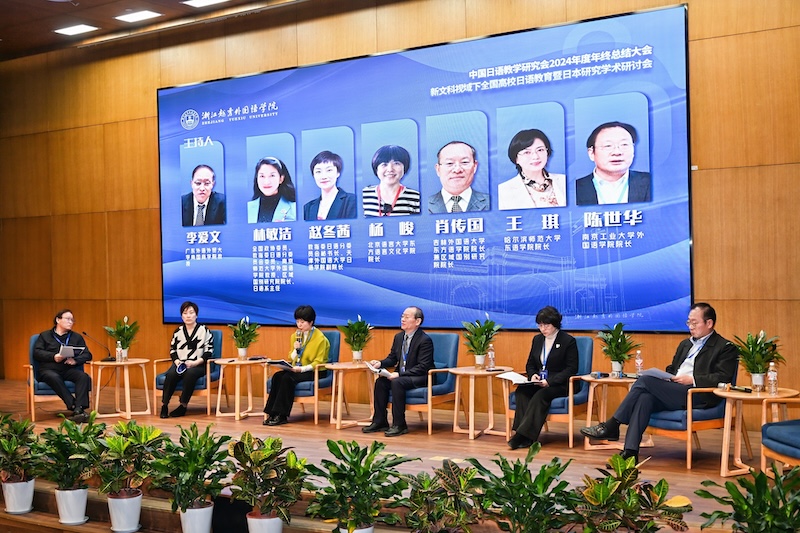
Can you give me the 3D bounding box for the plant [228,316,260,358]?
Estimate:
[{"bbox_3d":[-1.687,0.776,10.847,0.333,0.467,0.322,-1,0,0],"label":"plant"}]

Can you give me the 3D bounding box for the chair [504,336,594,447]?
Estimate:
[{"bbox_3d":[1.389,1.087,8.863,0.660,0.890,0.690,-1,0,38],"label":"chair"}]

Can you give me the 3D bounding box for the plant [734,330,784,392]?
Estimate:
[{"bbox_3d":[2.660,0.695,7.376,0.384,0.447,0.364,-1,0,0],"label":"plant"}]

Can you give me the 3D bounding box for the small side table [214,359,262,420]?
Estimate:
[{"bbox_3d":[-1.665,1.304,10.713,0.620,0.585,0.620,-1,0,0],"label":"small side table"}]

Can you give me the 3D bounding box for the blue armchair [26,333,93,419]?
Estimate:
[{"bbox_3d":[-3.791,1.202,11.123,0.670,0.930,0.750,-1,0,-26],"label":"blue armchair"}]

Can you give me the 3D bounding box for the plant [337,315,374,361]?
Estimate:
[{"bbox_3d":[-0.453,0.735,10.147,0.350,0.494,0.339,-1,0,0],"label":"plant"}]

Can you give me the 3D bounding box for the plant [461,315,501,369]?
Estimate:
[{"bbox_3d":[0.765,0.699,9.377,0.373,0.516,0.361,-1,0,0],"label":"plant"}]

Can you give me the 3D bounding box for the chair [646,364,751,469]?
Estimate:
[{"bbox_3d":[2.312,1.069,7.900,0.690,0.890,0.660,-1,0,-25],"label":"chair"}]

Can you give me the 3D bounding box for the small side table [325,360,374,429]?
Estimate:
[{"bbox_3d":[-0.443,1.290,10.013,0.600,0.598,0.600,-1,0,0],"label":"small side table"}]

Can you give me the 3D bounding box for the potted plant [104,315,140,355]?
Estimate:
[{"bbox_3d":[-3.089,0.800,11.129,0.401,0.497,0.381,-1,0,0],"label":"potted plant"}]

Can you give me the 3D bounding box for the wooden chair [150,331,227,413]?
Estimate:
[{"bbox_3d":[-2.327,1.184,11.273,0.675,0.895,0.720,-1,0,11],"label":"wooden chair"}]

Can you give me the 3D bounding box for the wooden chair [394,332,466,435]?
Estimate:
[{"bbox_3d":[0.240,1.126,9.761,0.675,0.895,0.720,-1,0,38],"label":"wooden chair"}]

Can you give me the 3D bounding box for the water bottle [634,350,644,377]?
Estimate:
[{"bbox_3d":[1.997,0.818,8.324,0.066,0.233,0.066,-1,0,0],"label":"water bottle"}]

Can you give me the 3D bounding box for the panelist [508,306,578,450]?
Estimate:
[{"bbox_3d":[1.262,0.950,8.727,0.540,1.200,0.800,-1,0,36],"label":"panelist"}]

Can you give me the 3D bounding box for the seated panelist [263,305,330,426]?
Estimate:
[{"bbox_3d":[-1.072,0.995,10.294,0.500,1.180,0.780,-1,0,36],"label":"seated panelist"}]

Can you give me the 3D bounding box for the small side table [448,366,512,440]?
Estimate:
[{"bbox_3d":[0.761,1.253,9.233,0.620,0.585,0.620,-1,0,0],"label":"small side table"}]

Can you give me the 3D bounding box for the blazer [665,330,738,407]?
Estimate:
[{"bbox_3d":[2.350,0.790,7.909,0.430,0.600,0.520,-1,0,-30],"label":"blazer"}]

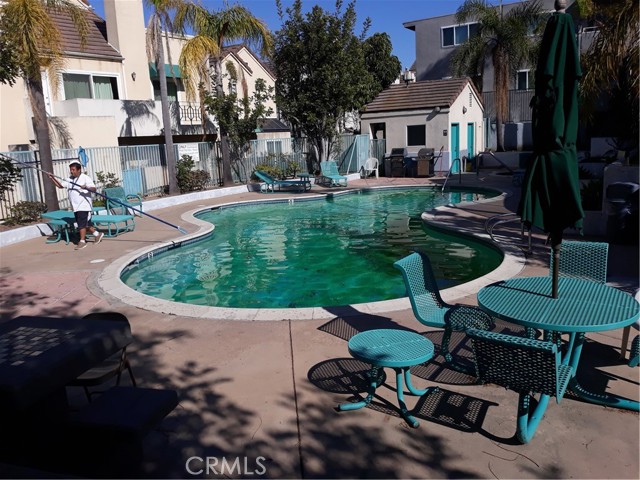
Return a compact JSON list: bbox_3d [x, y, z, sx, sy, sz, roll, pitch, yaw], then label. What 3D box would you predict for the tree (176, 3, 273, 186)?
[{"bbox_3d":[-3.411,-5.108,18.522,3.300,6.200,3.300,-3,12,0],"label":"tree"}]

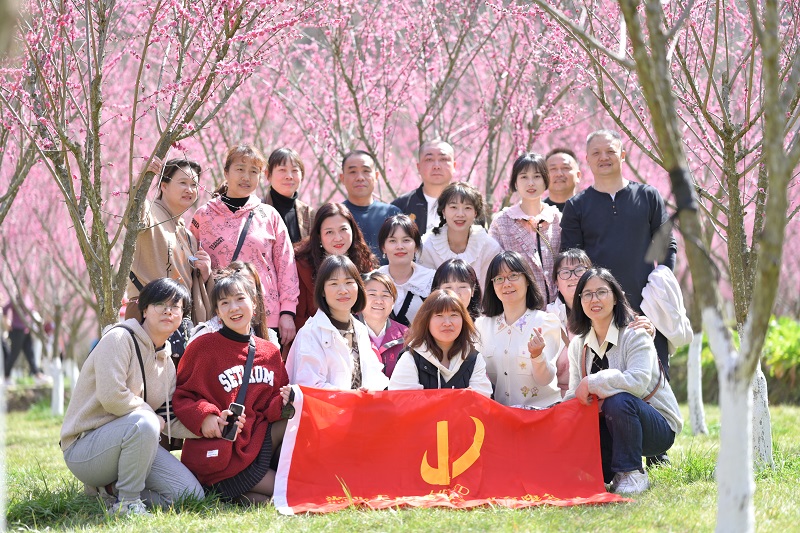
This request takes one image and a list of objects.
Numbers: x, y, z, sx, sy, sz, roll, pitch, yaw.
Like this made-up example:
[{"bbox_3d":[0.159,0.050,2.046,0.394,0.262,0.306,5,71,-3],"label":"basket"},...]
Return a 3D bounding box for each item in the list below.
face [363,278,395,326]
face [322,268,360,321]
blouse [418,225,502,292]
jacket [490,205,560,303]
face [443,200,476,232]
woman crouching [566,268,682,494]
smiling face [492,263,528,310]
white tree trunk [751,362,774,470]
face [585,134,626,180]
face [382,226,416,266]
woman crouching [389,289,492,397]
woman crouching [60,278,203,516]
[{"bbox_3d":[-0.097,0.153,8.500,0.150,0.205,0.155,3,0,3],"label":"face"},{"bbox_3d":[-0.251,0.116,8.100,0.160,0.220,0.150,0,-3,-3],"label":"face"},{"bbox_3d":[0.285,0.000,8.900,0.440,0.450,0.300,0,0,5],"label":"blouse"},{"bbox_3d":[0.601,-0.029,9.050,0.410,0.560,0.270,0,-3,-11],"label":"jacket"},{"bbox_3d":[0.276,-0.241,8.750,0.160,0.185,0.150,0,0,2],"label":"face"},{"bbox_3d":[0.951,0.487,8.000,0.480,0.950,0.620,-2,-3,25],"label":"woman crouching"},{"bbox_3d":[0.491,0.089,8.400,0.155,0.205,0.140,-8,-3,8],"label":"smiling face"},{"bbox_3d":[1.923,0.775,10.100,0.160,0.620,0.160,0,-1,0],"label":"white tree trunk"},{"bbox_3d":[1.007,-0.539,9.250,0.175,0.225,0.170,0,0,7],"label":"face"},{"bbox_3d":[-0.002,-0.095,9.000,0.160,0.205,0.170,0,-1,-3],"label":"face"},{"bbox_3d":[0.171,0.526,7.950,0.470,0.870,0.580,0,-3,0],"label":"woman crouching"},{"bbox_3d":[-1.159,0.565,8.150,0.520,1.020,0.680,1,-2,-43],"label":"woman crouching"}]

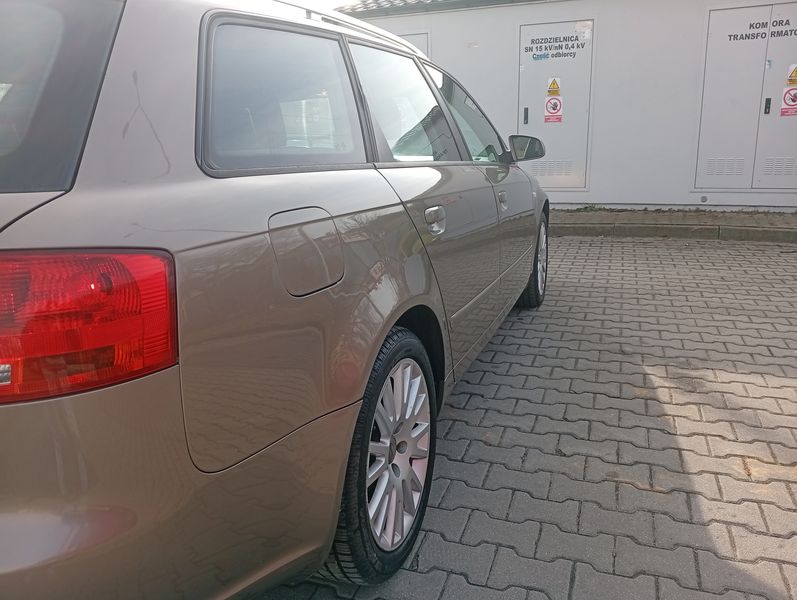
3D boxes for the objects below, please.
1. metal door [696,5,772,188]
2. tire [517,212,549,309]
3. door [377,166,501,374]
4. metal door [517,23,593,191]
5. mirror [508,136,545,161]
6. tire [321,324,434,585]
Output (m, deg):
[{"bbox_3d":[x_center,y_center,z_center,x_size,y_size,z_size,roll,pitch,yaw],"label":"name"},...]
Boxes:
[{"bbox_3d":[3.777,-2.250,7.054,0.599,1.952,0.050,4,15,22],"label":"metal door"},{"bbox_3d":[0.816,-0.278,4.004,0.235,0.640,0.640,3,15,20],"label":"tire"},{"bbox_3d":[0.160,-0.095,2.107,0.150,0.730,1.190,3,15,20],"label":"door"},{"bbox_3d":[1.943,-2.404,7.791,0.870,1.971,0.050,4,15,22],"label":"metal door"},{"bbox_3d":[0.638,-0.758,3.115,0.183,0.130,0.115,3,15,20],"label":"mirror"},{"bbox_3d":[-0.094,0.369,1.612,0.235,0.640,0.640,3,15,20],"label":"tire"}]

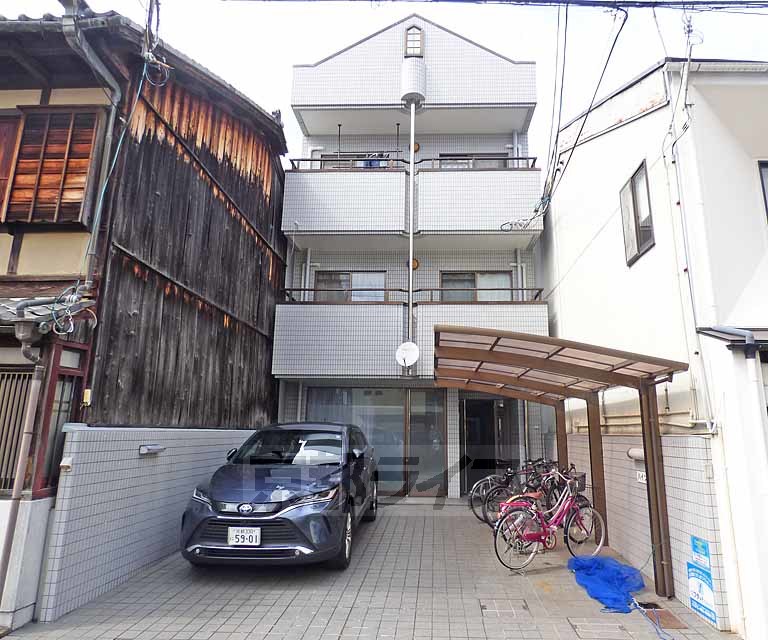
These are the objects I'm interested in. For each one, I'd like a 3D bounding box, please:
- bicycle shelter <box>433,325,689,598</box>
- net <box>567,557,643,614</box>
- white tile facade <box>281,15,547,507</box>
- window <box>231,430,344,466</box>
[{"bbox_3d":[2.009,1.897,6.776,2.420,2.660,5.050,0,-12,7],"label":"bicycle shelter"},{"bbox_3d":[2.500,2.826,5.059,0.820,0.140,1.450,-1,-12,10],"label":"net"},{"bbox_3d":[0.785,-0.801,14.393,5.650,11.100,9.500,1,-12,2],"label":"white tile facade"},{"bbox_3d":[-1.227,1.695,6.258,1.380,0.140,0.830,0,21,6],"label":"window"}]

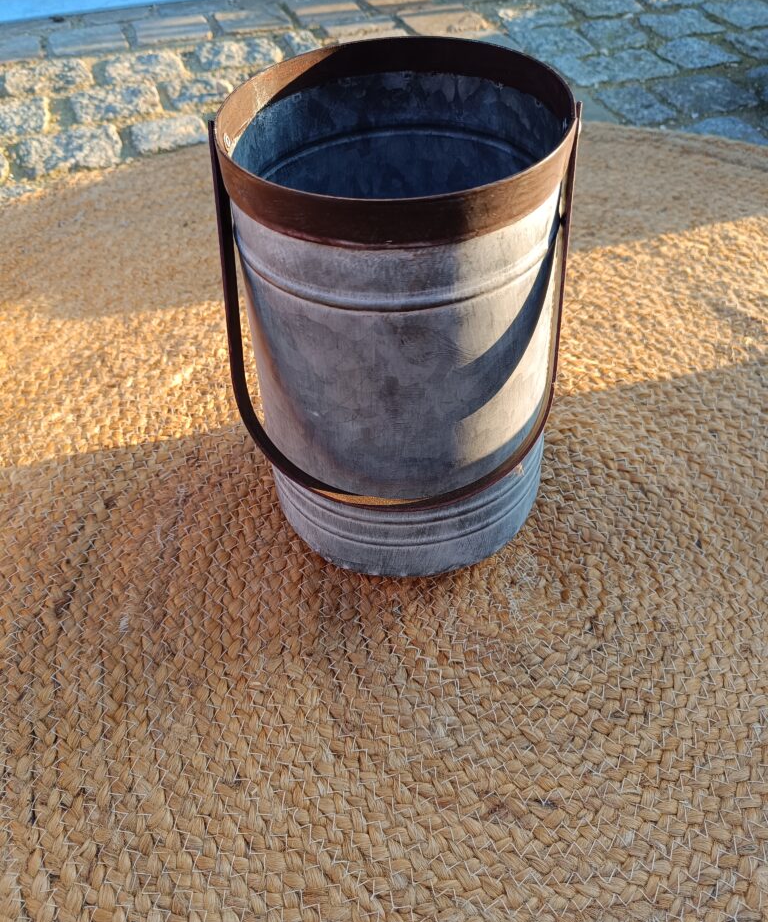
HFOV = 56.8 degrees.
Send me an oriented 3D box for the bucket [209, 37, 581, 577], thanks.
[{"bbox_3d":[0.013,-0.098,0.525,0.235,0.316,0.247,-2,49,2],"label":"bucket"}]

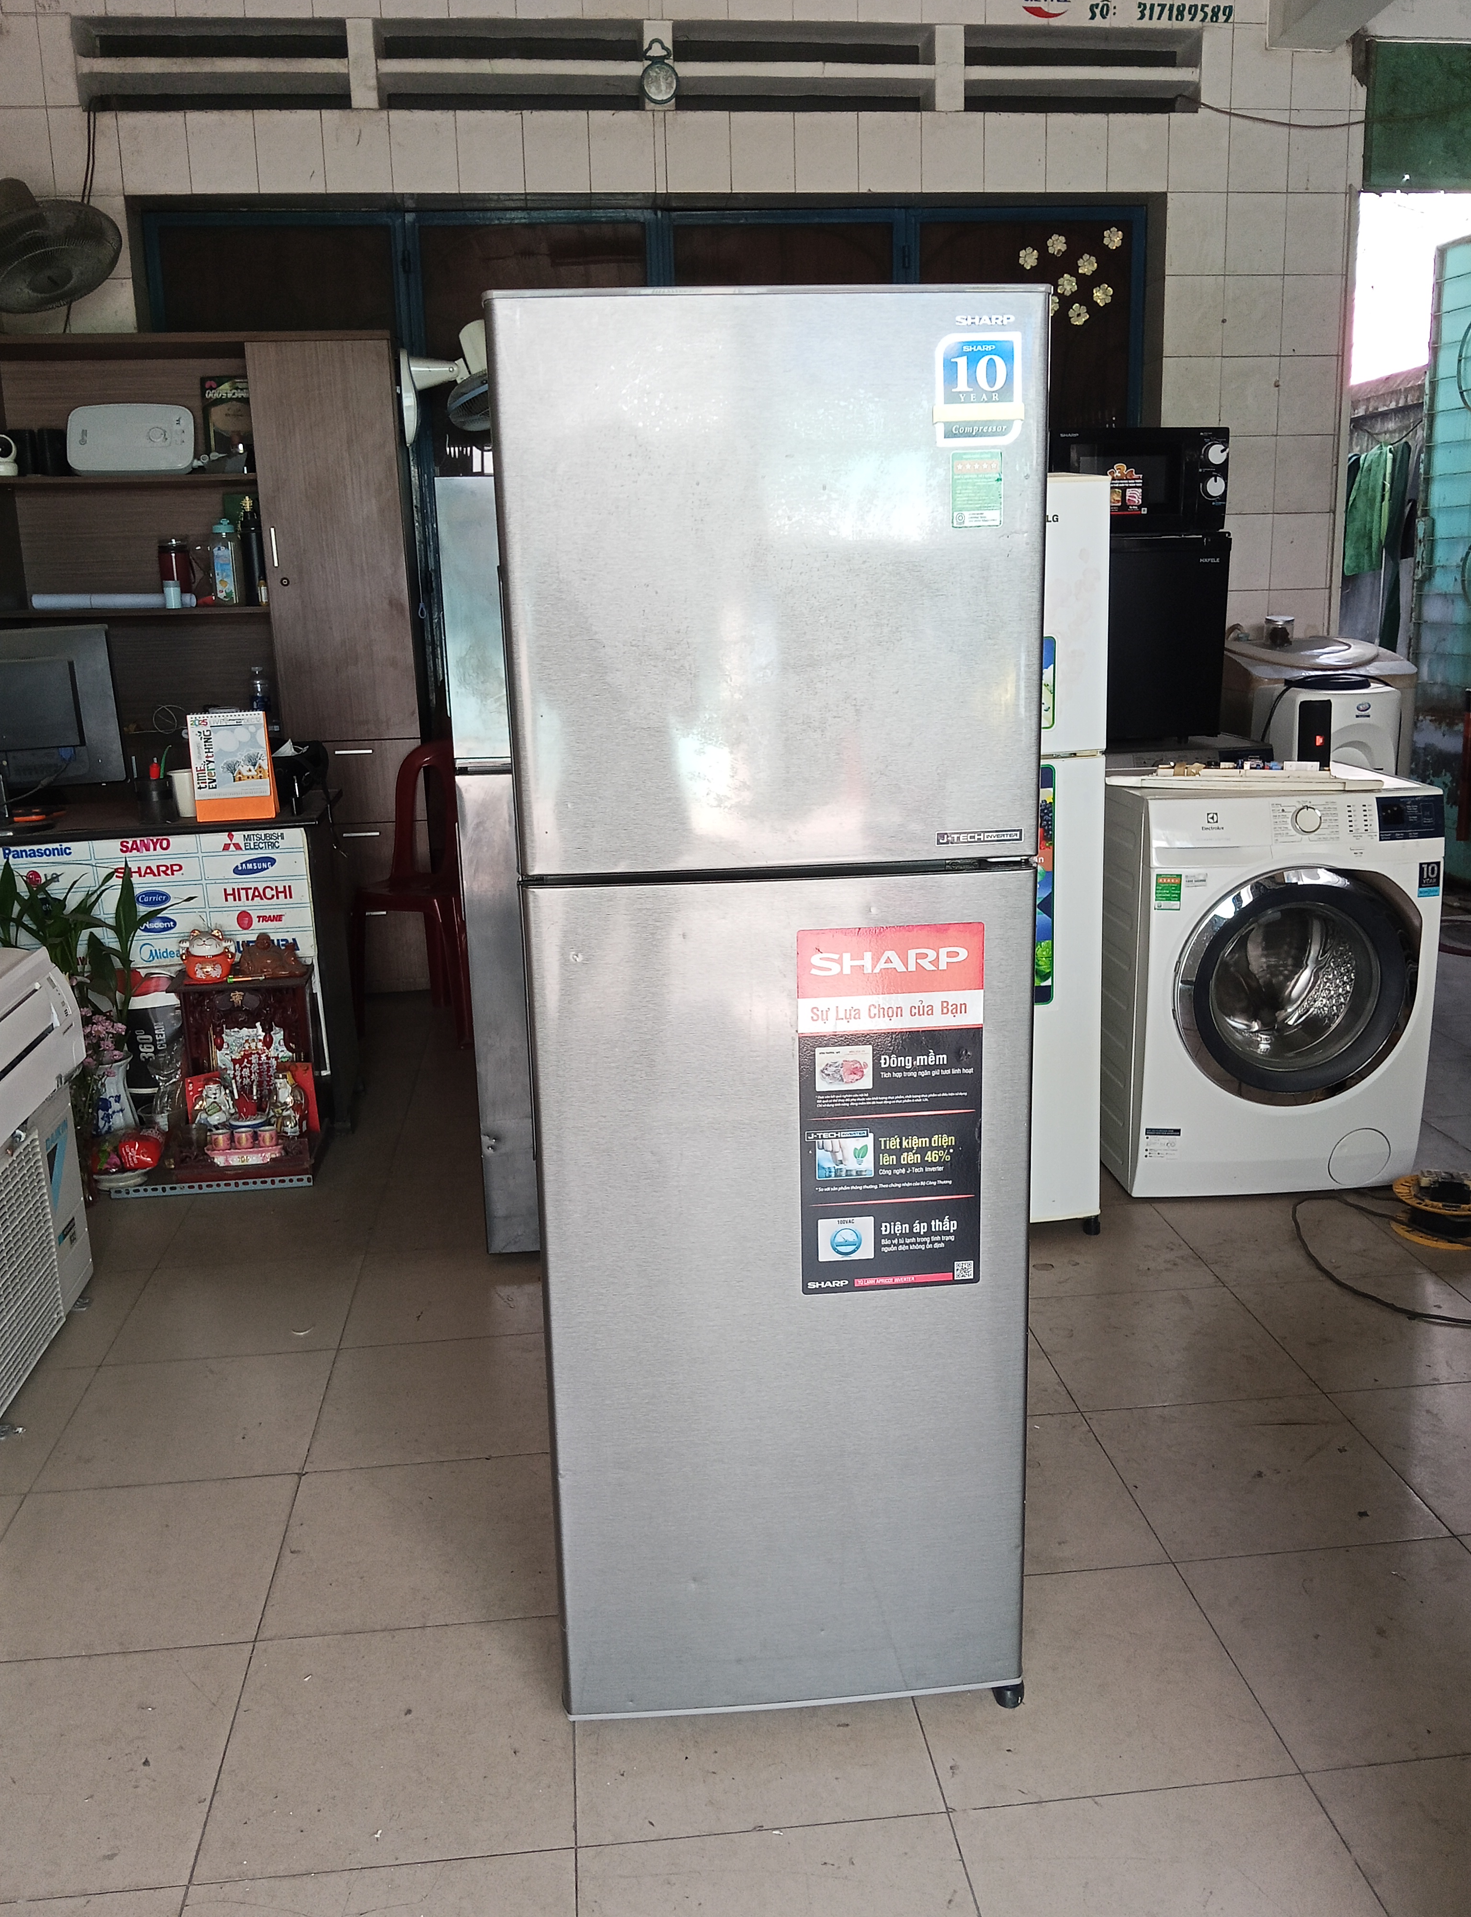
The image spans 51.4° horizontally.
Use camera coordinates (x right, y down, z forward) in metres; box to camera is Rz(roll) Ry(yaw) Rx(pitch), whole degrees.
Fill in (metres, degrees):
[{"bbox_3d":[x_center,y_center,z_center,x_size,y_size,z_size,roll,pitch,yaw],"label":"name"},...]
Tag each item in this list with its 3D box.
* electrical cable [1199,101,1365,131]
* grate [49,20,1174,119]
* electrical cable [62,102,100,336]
[{"bbox_3d":[1.845,-2.840,5.142,0.580,0.100,0.050,-3,14,-6],"label":"electrical cable"},{"bbox_3d":[-0.257,-2.885,4.997,3.570,0.270,0.150,-3,14,-6],"label":"grate"},{"bbox_3d":[-2.076,-2.335,4.827,0.140,0.680,0.050,-3,14,-6],"label":"electrical cable"}]

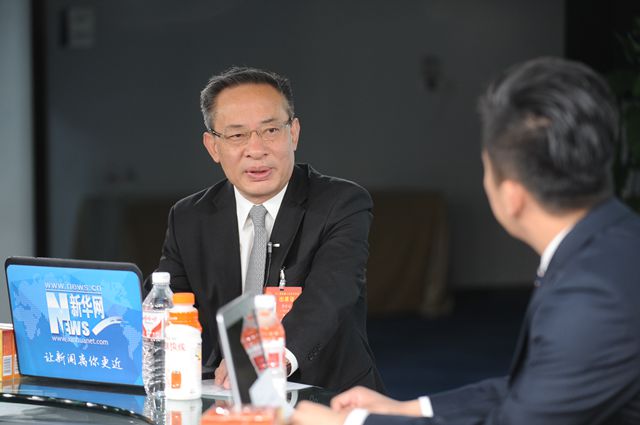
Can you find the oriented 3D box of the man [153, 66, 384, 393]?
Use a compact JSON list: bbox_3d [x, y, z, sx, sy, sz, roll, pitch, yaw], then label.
[{"bbox_3d":[-0.099,0.365,3.750,0.510,1.280,0.700,1,4,16],"label":"man"}]

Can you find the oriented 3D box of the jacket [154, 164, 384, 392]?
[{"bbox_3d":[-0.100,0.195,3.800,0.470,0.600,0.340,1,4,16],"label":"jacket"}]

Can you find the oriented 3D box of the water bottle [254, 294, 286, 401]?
[{"bbox_3d":[-0.090,0.246,3.280,0.067,0.215,0.067,0,4,0],"label":"water bottle"}]

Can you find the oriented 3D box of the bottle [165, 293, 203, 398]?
[{"bbox_3d":[-0.247,0.244,3.550,0.068,0.192,0.068,0,4,0],"label":"bottle"}]

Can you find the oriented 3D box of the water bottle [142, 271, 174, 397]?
[{"bbox_3d":[-0.292,0.224,3.590,0.067,0.226,0.067,0,4,0],"label":"water bottle"}]

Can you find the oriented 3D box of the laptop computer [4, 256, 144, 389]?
[{"bbox_3d":[-0.385,0.198,3.700,0.315,0.240,0.275,2,4,29],"label":"laptop computer"}]

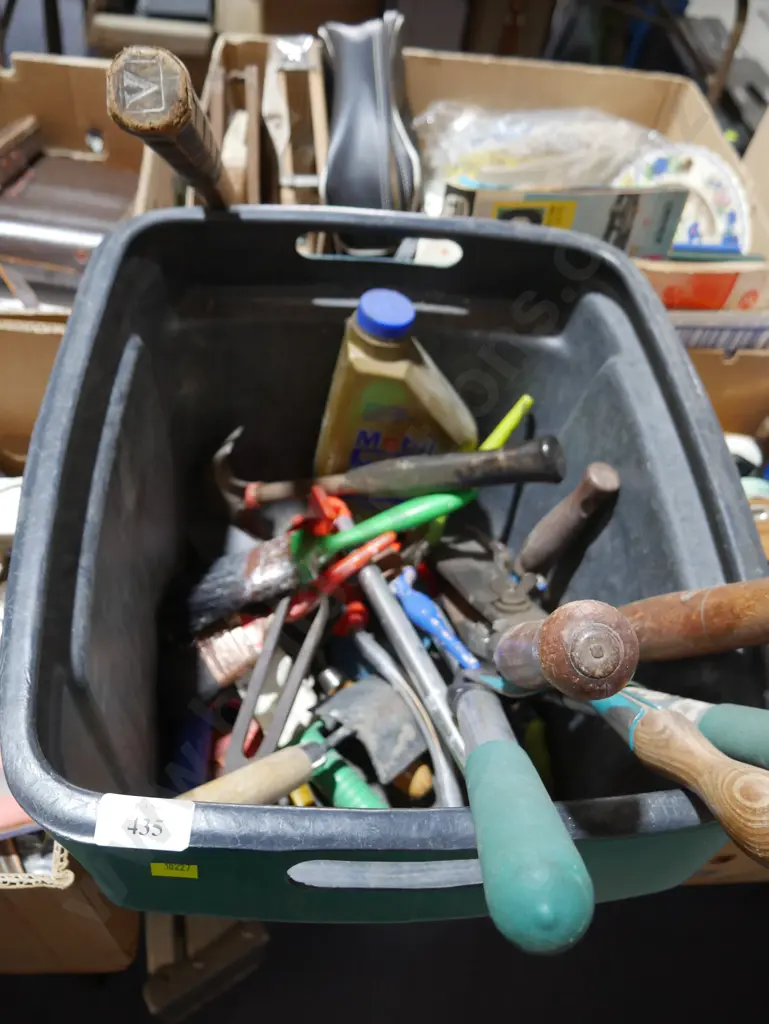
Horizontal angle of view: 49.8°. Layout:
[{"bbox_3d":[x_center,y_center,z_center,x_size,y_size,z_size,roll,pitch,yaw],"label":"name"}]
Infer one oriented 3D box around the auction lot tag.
[{"bbox_3d":[-0.100,0.130,0.346,0.038,0.002,0.021,6,78,-5],"label":"auction lot tag"}]

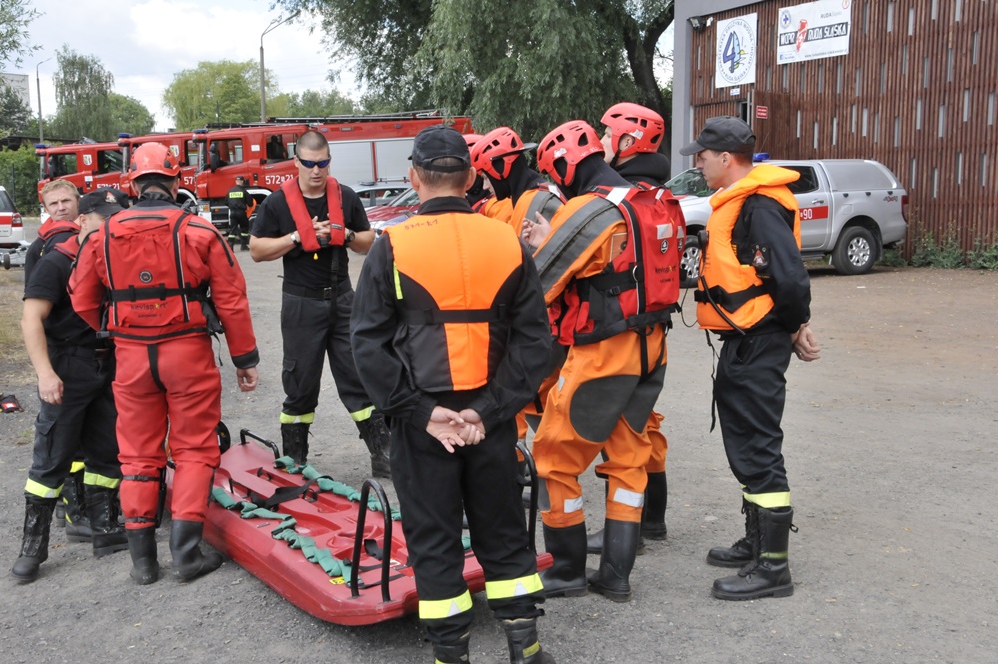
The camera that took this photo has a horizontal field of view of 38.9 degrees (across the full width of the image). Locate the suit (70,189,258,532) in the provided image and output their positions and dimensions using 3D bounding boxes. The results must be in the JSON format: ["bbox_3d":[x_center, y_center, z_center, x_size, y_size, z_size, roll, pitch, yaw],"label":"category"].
[{"bbox_3d":[-1.348,0.106,5.700,0.690,1.320,0.450,-1,6,-6],"label":"suit"}]

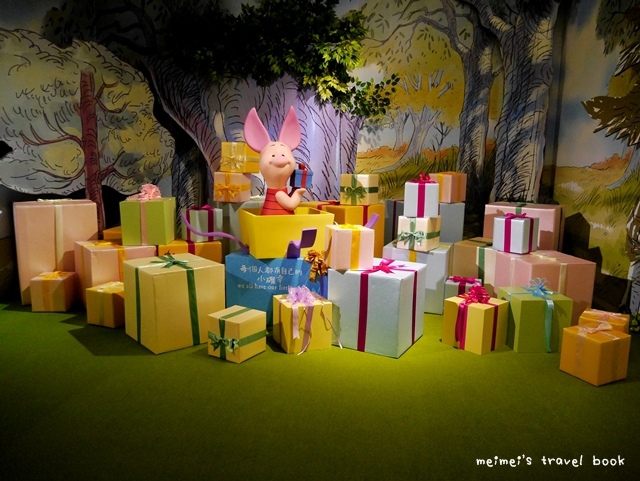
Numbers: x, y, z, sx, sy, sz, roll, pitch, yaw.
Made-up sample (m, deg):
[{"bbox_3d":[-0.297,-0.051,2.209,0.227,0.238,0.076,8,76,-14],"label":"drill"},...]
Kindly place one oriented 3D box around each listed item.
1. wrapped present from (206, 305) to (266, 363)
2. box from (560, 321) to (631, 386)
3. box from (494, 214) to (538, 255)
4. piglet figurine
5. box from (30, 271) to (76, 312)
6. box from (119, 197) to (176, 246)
[{"bbox_3d":[-0.597,0.679,3.770,0.291,0.294,0.298,7,11,31],"label":"wrapped present"},{"bbox_3d":[1.636,0.669,3.085,0.257,0.270,0.257,-4,10,-26],"label":"box"},{"bbox_3d":[1.623,-0.054,4.289,0.261,0.276,0.261,-8,13,-43],"label":"box"},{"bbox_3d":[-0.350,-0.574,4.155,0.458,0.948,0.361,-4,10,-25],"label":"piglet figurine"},{"bbox_3d":[-2.191,0.420,4.277,0.257,0.268,0.257,0,9,-8],"label":"box"},{"bbox_3d":[-1.646,-0.194,4.998,0.399,0.433,0.405,0,9,-4],"label":"box"}]

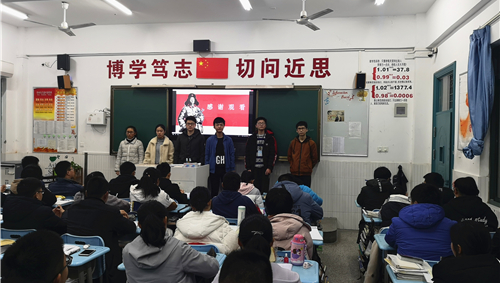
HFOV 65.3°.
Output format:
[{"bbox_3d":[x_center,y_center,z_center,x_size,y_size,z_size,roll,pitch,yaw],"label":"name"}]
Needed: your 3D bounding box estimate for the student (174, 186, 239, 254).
[{"bbox_3d":[-0.342,0.938,3.118,0.520,1.170,0.660,1,1,11],"label":"student"}]

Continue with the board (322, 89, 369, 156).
[{"bbox_3d":[1.681,-0.335,6.885,0.810,1.190,0.030,1,0,10],"label":"board"}]

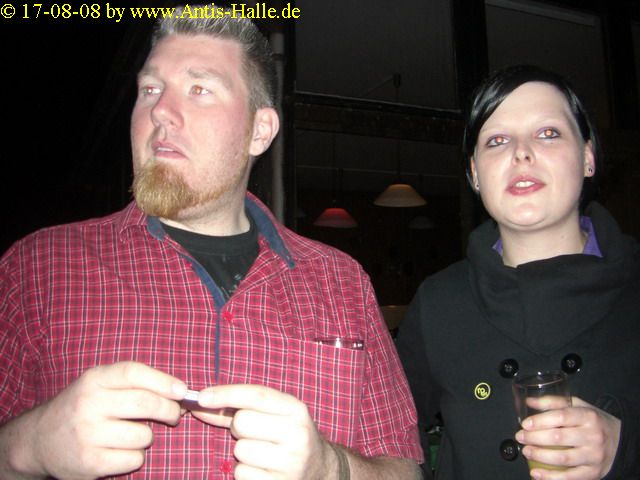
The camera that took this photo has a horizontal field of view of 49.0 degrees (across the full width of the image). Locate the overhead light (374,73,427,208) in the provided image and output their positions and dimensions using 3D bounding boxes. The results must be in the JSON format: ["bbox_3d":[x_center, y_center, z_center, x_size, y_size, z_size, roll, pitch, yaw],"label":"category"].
[{"bbox_3d":[0.613,-0.804,5.478,0.420,1.049,0.420,-1,-8,0],"label":"overhead light"}]

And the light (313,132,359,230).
[{"bbox_3d":[0.142,-0.599,6.550,0.420,0.930,0.420,-1,-8,0],"label":"light"}]

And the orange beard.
[{"bbox_3d":[-0.182,-0.059,0.840,0.080,0.064,0.052,-5,-9,29],"label":"orange beard"}]

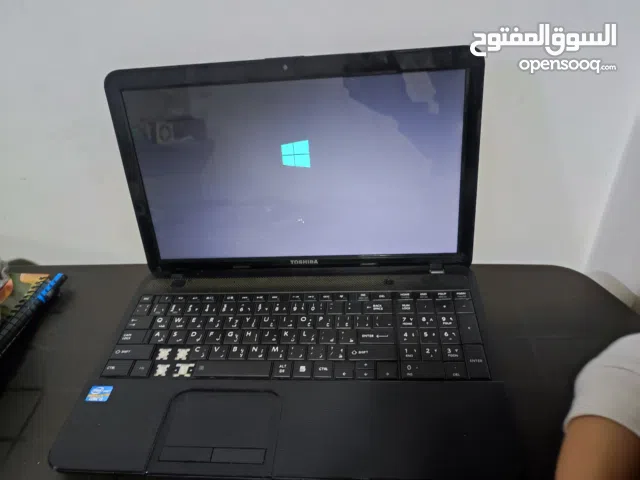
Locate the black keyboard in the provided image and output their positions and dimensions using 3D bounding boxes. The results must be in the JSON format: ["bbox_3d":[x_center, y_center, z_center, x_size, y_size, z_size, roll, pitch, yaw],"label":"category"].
[{"bbox_3d":[-0.026,0.094,0.459,0.353,0.012,0.107,-1,38,6],"label":"black keyboard"}]

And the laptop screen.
[{"bbox_3d":[-0.025,-0.069,0.496,0.346,0.196,0.010,-1,24,6],"label":"laptop screen"}]

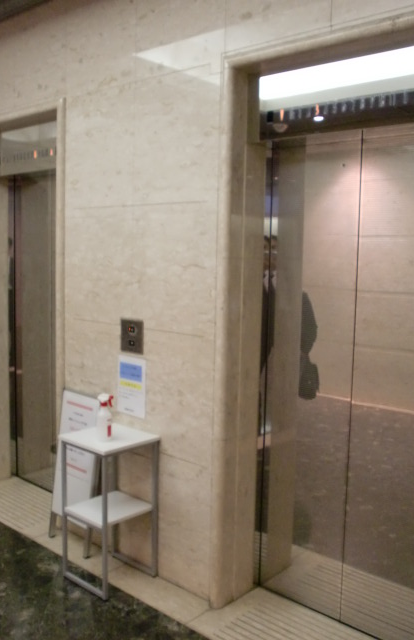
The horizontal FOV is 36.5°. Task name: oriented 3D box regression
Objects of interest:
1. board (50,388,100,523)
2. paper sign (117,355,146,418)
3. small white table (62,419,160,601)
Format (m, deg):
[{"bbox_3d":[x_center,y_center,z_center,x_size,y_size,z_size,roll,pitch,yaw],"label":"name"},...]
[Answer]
[{"bbox_3d":[-0.707,0.757,3.451,0.334,0.690,0.030,6,2,43],"label":"board"},{"bbox_3d":[-0.388,0.341,3.212,0.208,0.297,0.010,6,8,41],"label":"paper sign"},{"bbox_3d":[-0.482,0.930,3.115,0.360,0.719,0.345,6,8,42],"label":"small white table"}]

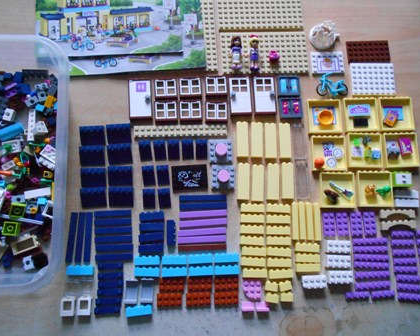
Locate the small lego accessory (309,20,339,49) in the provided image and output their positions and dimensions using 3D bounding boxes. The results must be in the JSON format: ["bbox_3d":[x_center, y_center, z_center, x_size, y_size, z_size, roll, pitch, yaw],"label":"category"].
[{"bbox_3d":[0.168,-0.194,0.495,0.042,0.014,0.040,0,82,-2],"label":"small lego accessory"}]

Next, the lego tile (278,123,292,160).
[{"bbox_3d":[0.104,-0.038,0.471,0.016,0.008,0.050,1,81,-3],"label":"lego tile"}]

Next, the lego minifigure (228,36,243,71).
[{"bbox_3d":[0.037,-0.167,0.482,0.021,0.015,0.049,0,81,-3],"label":"lego minifigure"}]

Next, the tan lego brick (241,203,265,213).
[{"bbox_3d":[0.057,0.054,0.458,0.032,0.008,0.011,0,81,-3],"label":"tan lego brick"}]

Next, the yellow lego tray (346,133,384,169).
[{"bbox_3d":[0.219,-0.024,0.475,0.048,0.008,0.050,0,82,-2],"label":"yellow lego tray"}]

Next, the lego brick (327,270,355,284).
[{"bbox_3d":[0.173,0.145,0.447,0.032,0.011,0.016,0,82,-2],"label":"lego brick"}]

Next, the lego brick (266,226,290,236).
[{"bbox_3d":[0.091,0.083,0.452,0.032,0.008,0.011,1,81,-3],"label":"lego brick"}]

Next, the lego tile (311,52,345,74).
[{"bbox_3d":[0.172,-0.155,0.495,0.048,0.005,0.032,-2,81,-3],"label":"lego tile"}]

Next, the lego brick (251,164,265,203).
[{"bbox_3d":[0.066,0.021,0.462,0.016,0.008,0.050,3,81,-2],"label":"lego brick"}]

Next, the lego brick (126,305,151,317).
[{"bbox_3d":[-0.089,0.180,0.426,0.032,0.008,0.011,-6,82,-4],"label":"lego brick"}]

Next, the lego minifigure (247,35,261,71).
[{"bbox_3d":[0.063,-0.165,0.481,0.022,0.015,0.051,-1,81,-4],"label":"lego minifigure"}]

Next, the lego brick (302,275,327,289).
[{"bbox_3d":[0.135,0.147,0.441,0.032,0.011,0.016,1,81,-3],"label":"lego brick"}]

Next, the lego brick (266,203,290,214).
[{"bbox_3d":[0.092,0.055,0.459,0.032,0.008,0.011,2,81,-3],"label":"lego brick"}]

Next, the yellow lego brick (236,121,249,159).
[{"bbox_3d":[0.045,-0.039,0.469,0.016,0.008,0.050,-1,81,-4],"label":"yellow lego brick"}]

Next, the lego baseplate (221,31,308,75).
[{"bbox_3d":[0.080,-0.168,0.492,0.128,0.005,0.064,-2,81,-3],"label":"lego baseplate"}]

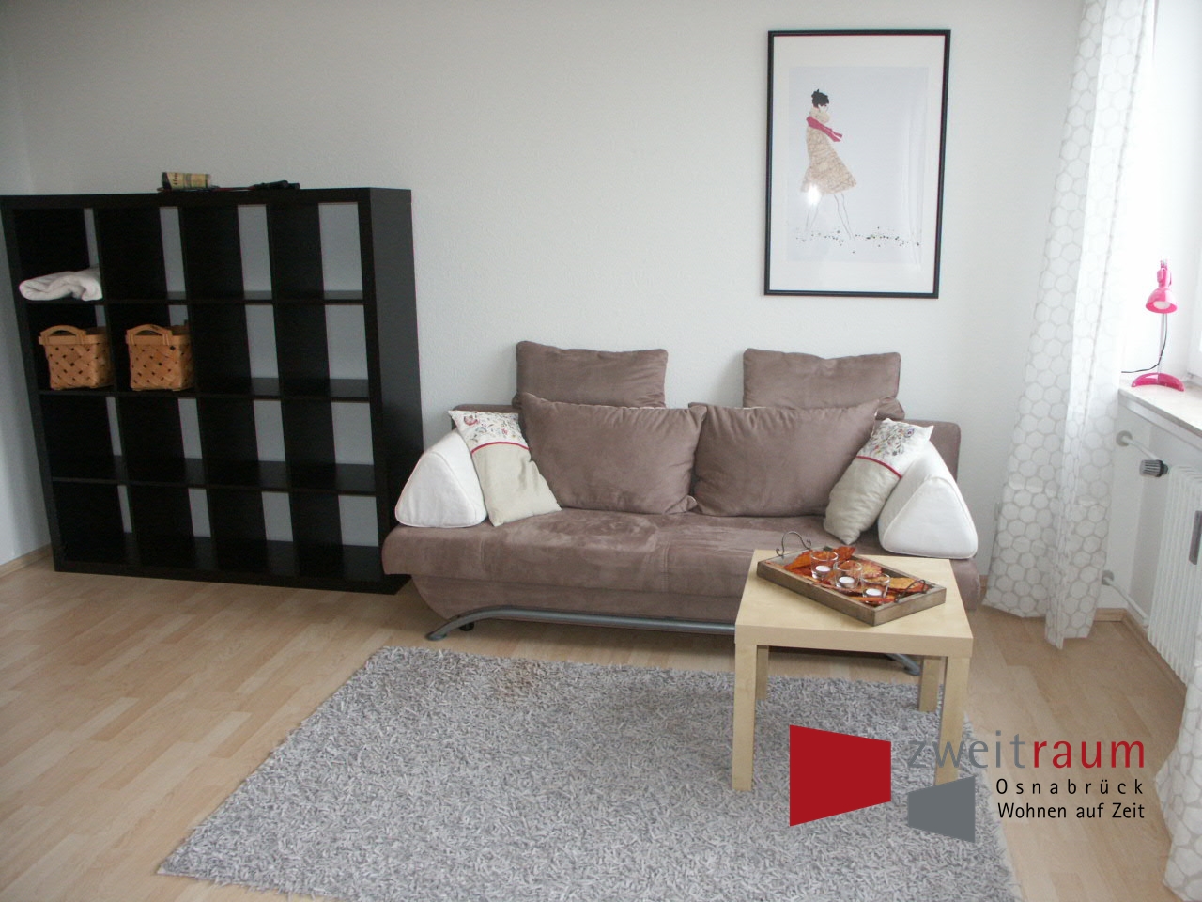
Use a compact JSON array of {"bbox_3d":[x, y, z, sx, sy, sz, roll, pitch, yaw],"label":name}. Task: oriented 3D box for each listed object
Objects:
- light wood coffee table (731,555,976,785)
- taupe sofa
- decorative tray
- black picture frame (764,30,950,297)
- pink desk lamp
[{"bbox_3d":[0.656,0.583,2.605,0.550,0.450,0.550,2,14,12],"label":"light wood coffee table"},{"bbox_3d":[0.274,0.150,3.381,1.920,0.940,0.870,2,14,11],"label":"taupe sofa"},{"bbox_3d":[0.650,0.318,2.552,0.262,0.095,0.420,-9,16,-31],"label":"decorative tray"},{"bbox_3d":[0.909,-1.017,3.485,0.620,0.920,0.025,2,14,10],"label":"black picture frame"},{"bbox_3d":[1.663,-0.369,2.866,0.160,0.395,0.170,7,15,30],"label":"pink desk lamp"}]

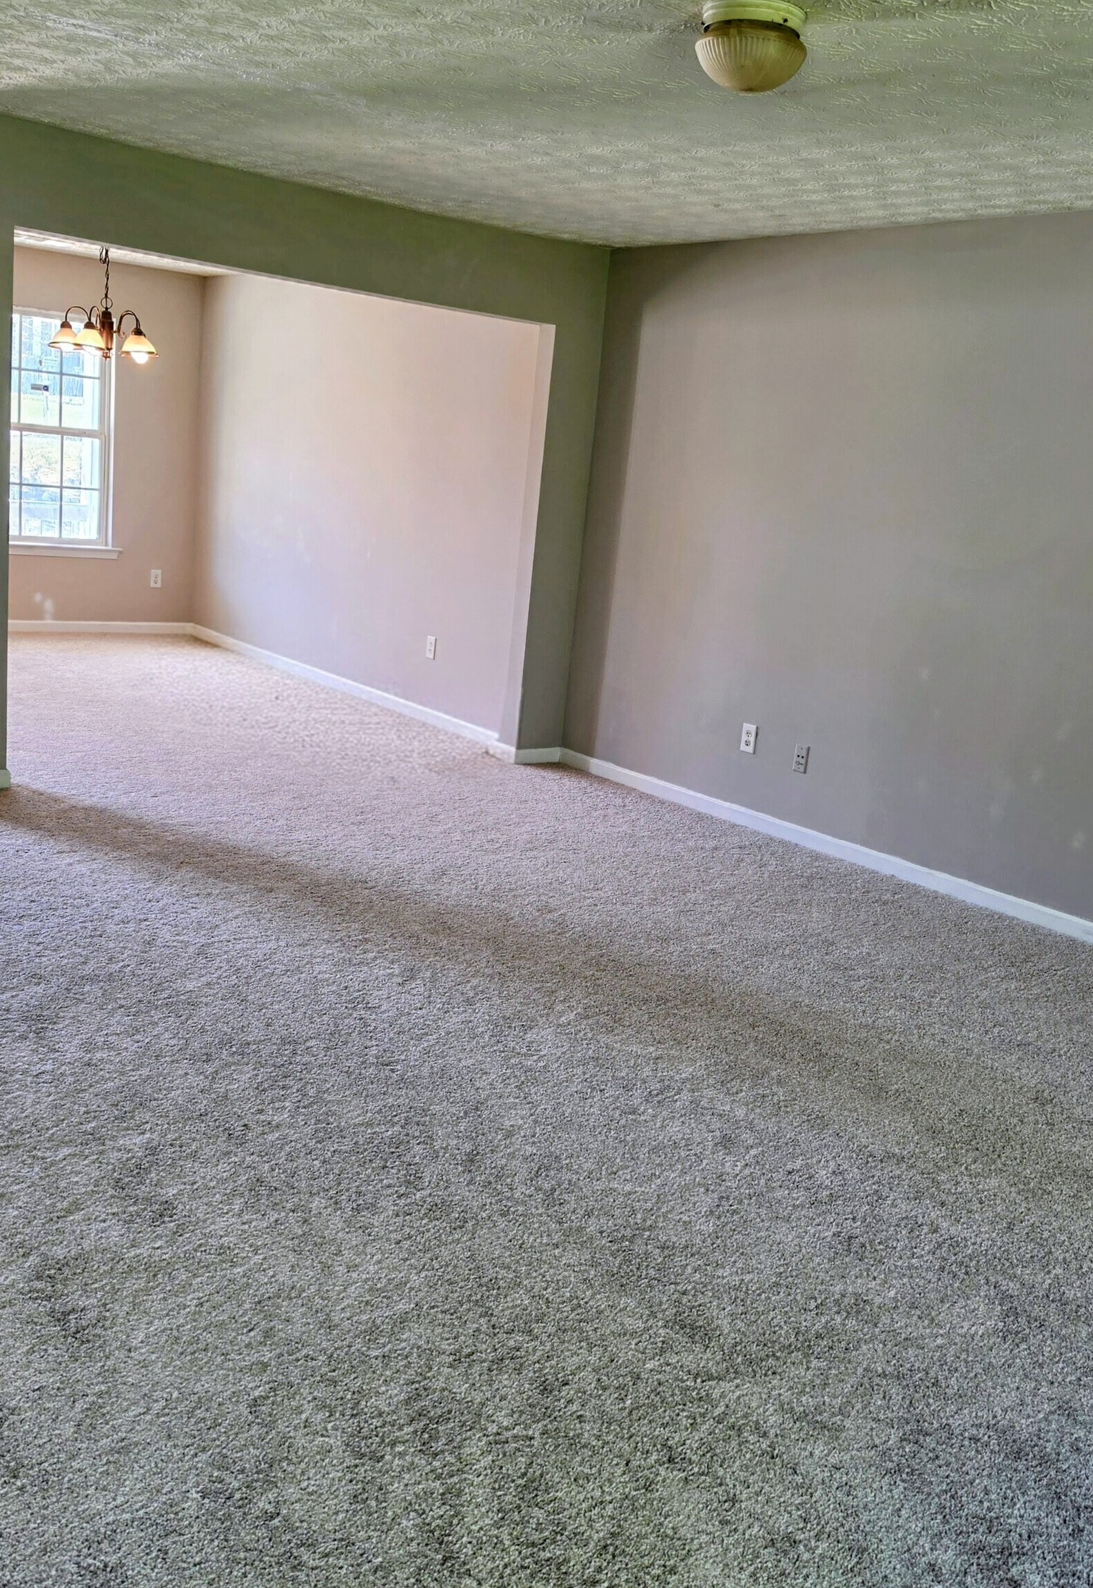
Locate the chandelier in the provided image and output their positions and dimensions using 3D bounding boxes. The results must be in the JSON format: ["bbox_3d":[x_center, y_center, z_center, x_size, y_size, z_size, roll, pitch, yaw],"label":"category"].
[{"bbox_3d":[-2.309,-2.600,7.391,0.570,0.610,0.570,-4,16,-38],"label":"chandelier"}]

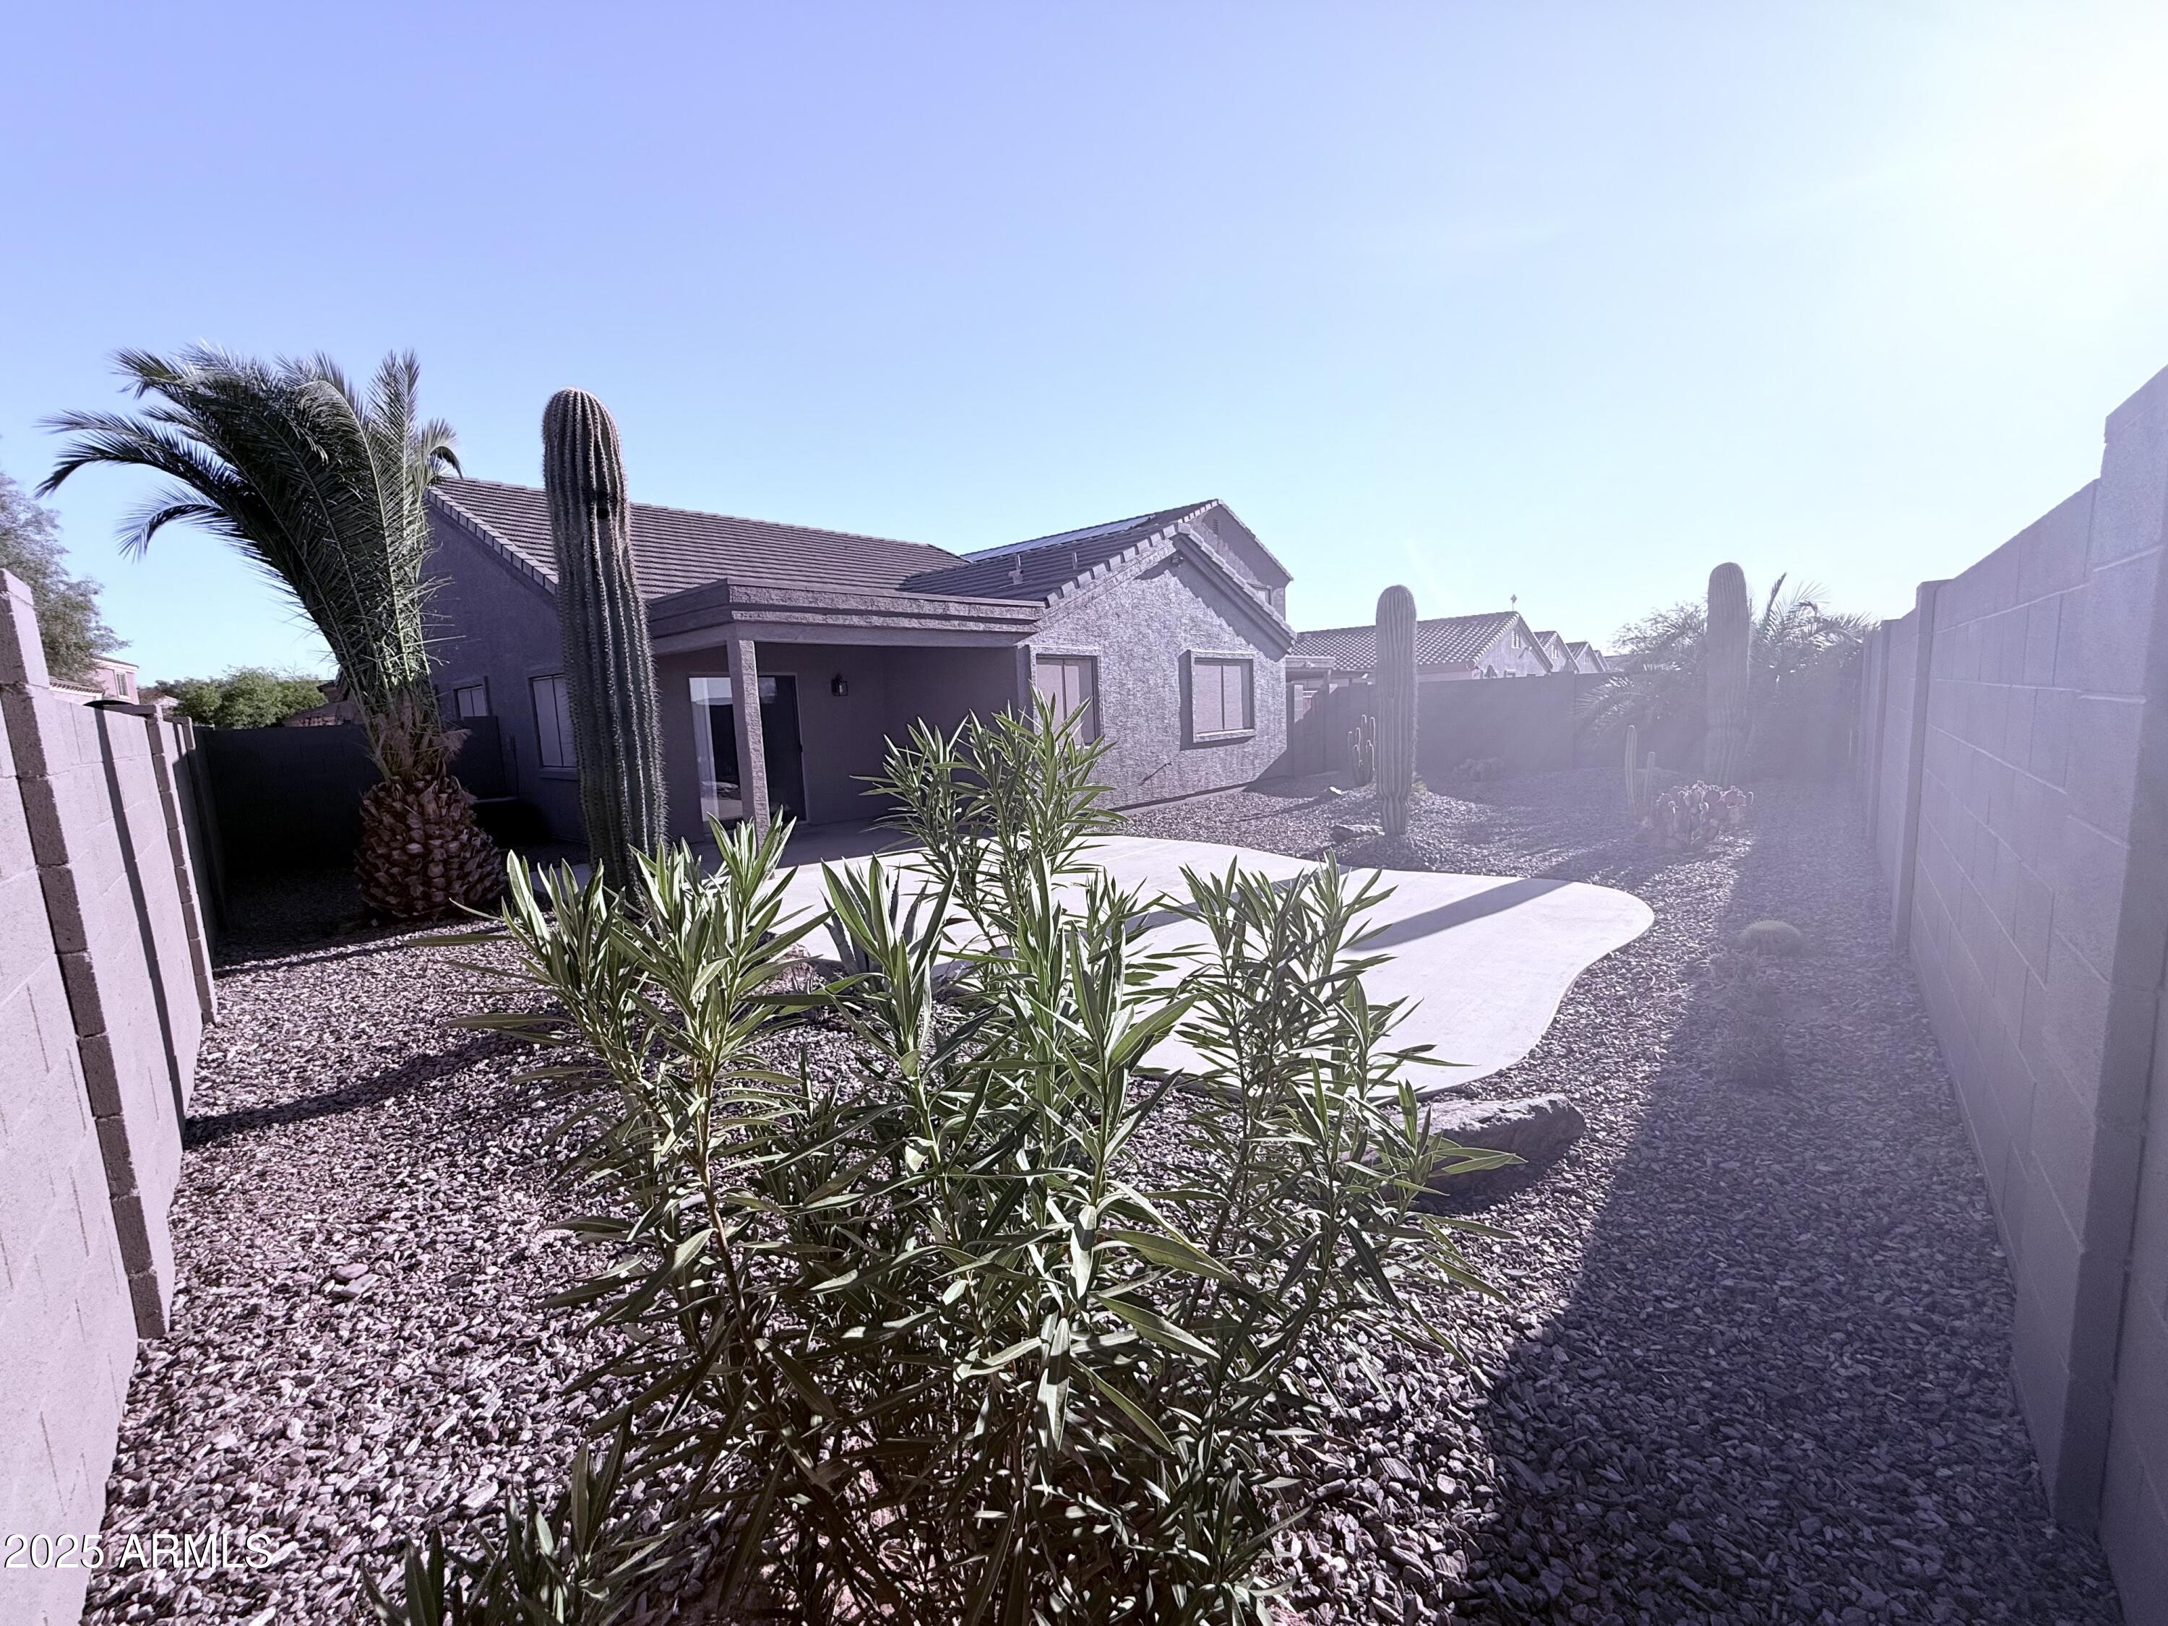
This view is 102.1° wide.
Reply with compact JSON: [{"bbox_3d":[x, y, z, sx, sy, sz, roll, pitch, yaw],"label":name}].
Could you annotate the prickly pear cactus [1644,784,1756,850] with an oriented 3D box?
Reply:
[{"bbox_3d":[5.174,-0.005,7.348,0.750,0.503,0.650,3,9,35],"label":"prickly pear cactus"}]

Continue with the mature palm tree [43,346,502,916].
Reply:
[{"bbox_3d":[-6.272,-1.351,7.066,2.700,4.502,2.500,-9,10,-40],"label":"mature palm tree"}]

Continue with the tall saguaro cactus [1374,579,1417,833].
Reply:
[{"bbox_3d":[2.647,-0.865,7.449,0.350,2.104,0.350,0,8,20],"label":"tall saguaro cactus"}]

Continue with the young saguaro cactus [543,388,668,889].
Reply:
[{"bbox_3d":[-2.517,-0.617,4.686,0.430,3.119,0.430,-6,8,-27],"label":"young saguaro cactus"}]

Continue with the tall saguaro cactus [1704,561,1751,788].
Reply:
[{"bbox_3d":[6.519,-1.277,8.912,0.370,2.473,0.370,3,9,36],"label":"tall saguaro cactus"}]

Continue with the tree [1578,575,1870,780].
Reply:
[{"bbox_3d":[7.900,-1.572,10.811,2.900,2.617,2.800,3,9,36],"label":"tree"}]

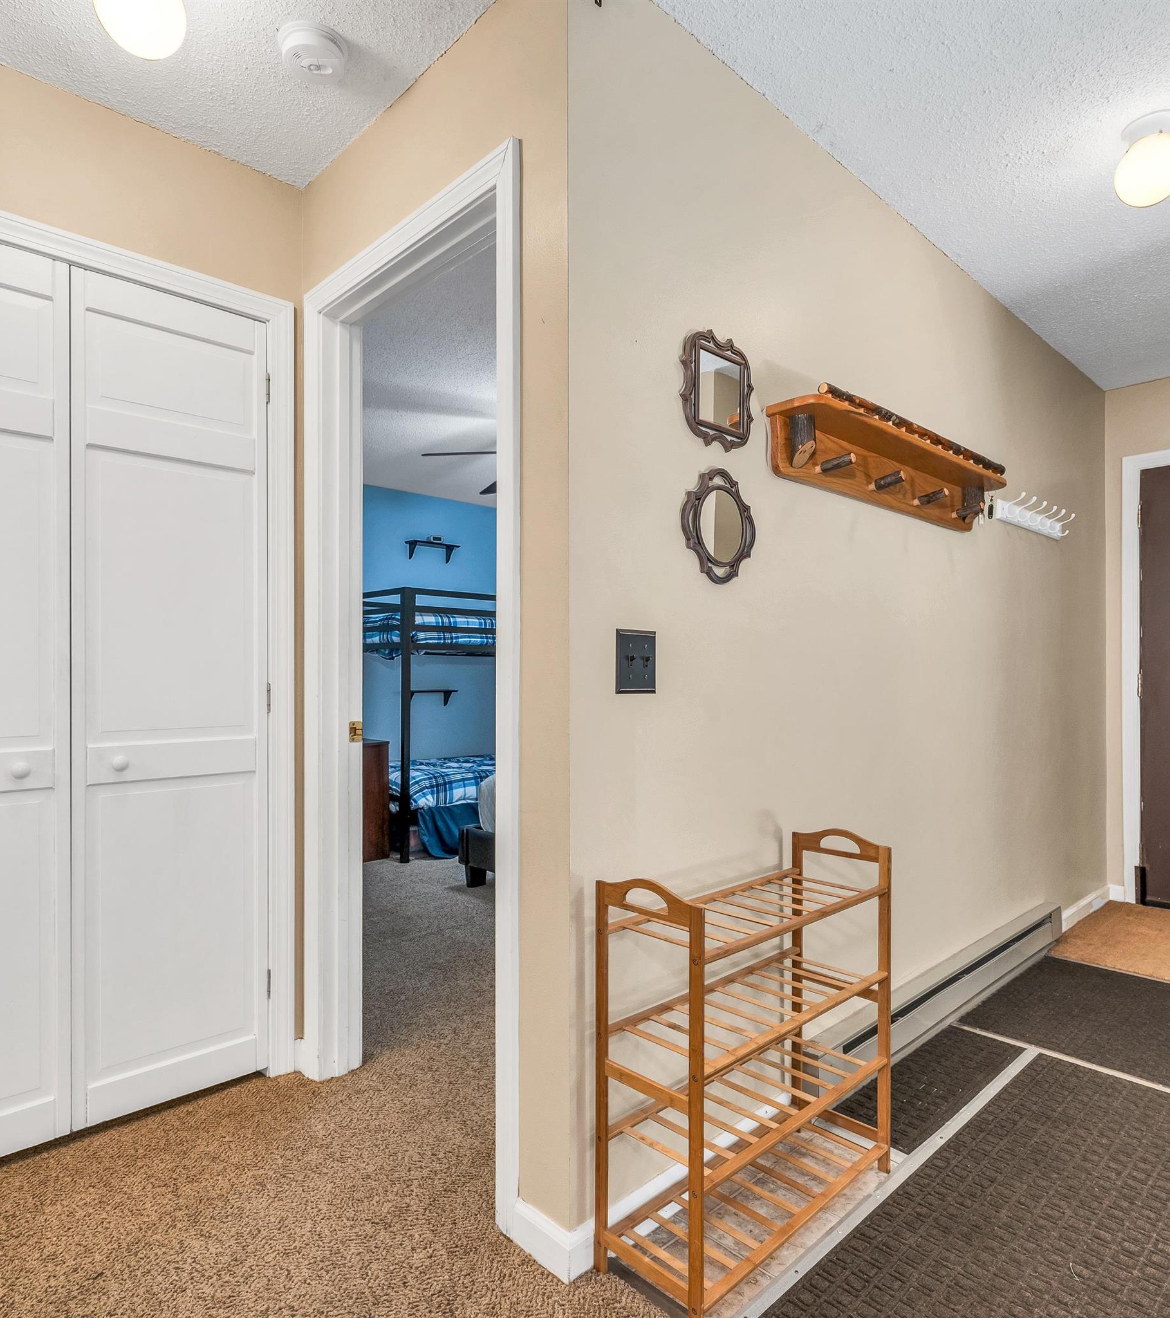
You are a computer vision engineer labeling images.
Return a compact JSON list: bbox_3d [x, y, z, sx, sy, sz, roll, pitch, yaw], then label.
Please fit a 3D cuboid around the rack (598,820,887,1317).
[{"bbox_3d":[0.334,0.742,1.521,0.660,0.730,0.230,1,-1,-43],"label":"rack"}]

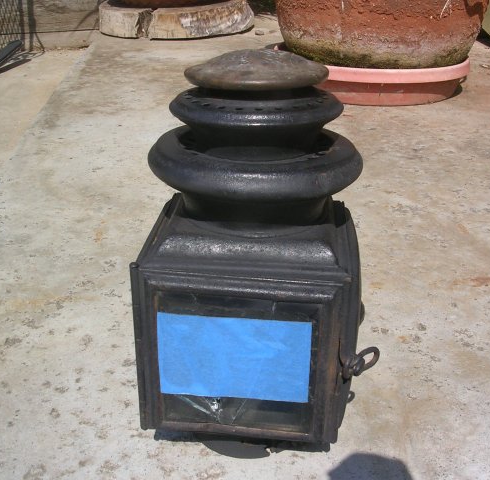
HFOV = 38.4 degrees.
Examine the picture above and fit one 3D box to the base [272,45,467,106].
[{"bbox_3d":[0.334,-0.457,1.880,0.515,0.090,0.515,1,24,0],"label":"base"}]

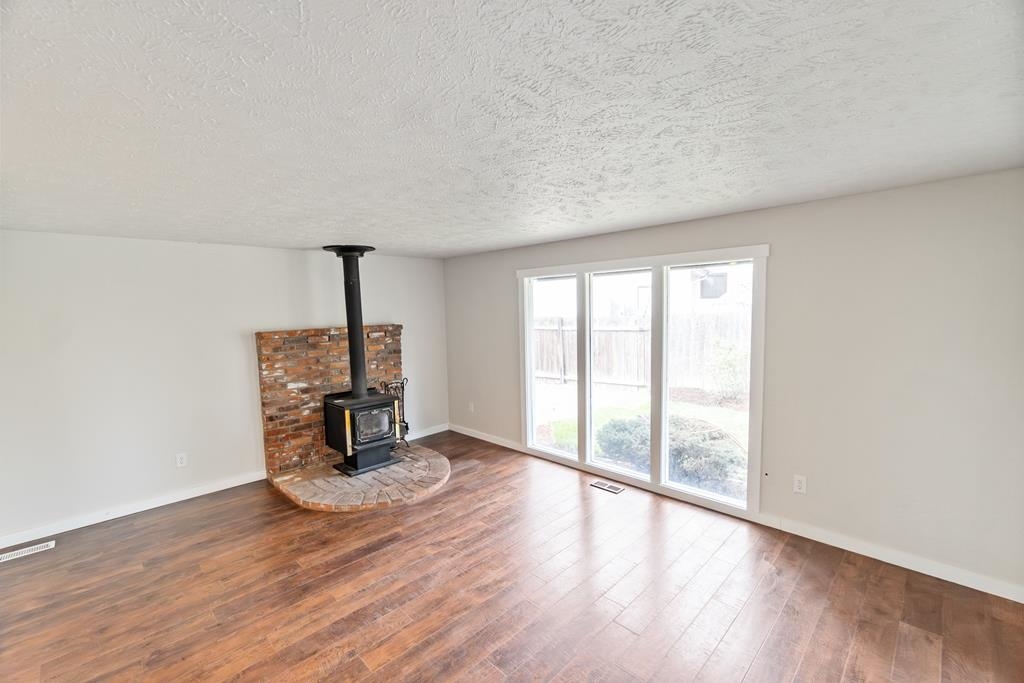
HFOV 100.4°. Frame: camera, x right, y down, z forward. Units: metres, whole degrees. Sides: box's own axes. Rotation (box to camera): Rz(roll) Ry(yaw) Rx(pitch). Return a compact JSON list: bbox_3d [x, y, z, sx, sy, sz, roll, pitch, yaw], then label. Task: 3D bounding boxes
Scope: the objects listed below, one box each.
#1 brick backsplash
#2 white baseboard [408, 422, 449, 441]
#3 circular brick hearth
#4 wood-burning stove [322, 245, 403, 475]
[{"bbox_3d":[-1.933,0.572,4.853,1.610,1.430,0.110,-6,7,-43],"label":"brick backsplash"},{"bbox_3d":[-1.117,1.224,5.726,0.680,0.095,0.018,-6,7,-43],"label":"white baseboard"},{"bbox_3d":[-1.404,1.350,4.367,1.610,0.085,1.590,-6,7,-43],"label":"circular brick hearth"},{"bbox_3d":[-1.598,0.159,4.497,0.605,2.275,0.610,-6,7,-43],"label":"wood-burning stove"}]

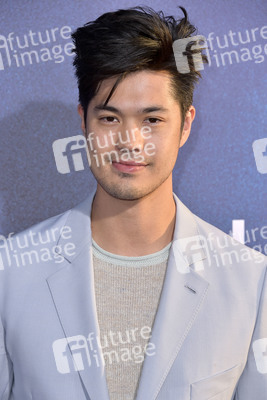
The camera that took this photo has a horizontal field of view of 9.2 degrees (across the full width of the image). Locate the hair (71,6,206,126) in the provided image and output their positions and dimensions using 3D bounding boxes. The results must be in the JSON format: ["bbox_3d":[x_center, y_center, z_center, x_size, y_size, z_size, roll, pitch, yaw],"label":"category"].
[{"bbox_3d":[0.007,-0.188,2.460,0.198,0.198,0.235,2,1,9],"label":"hair"}]

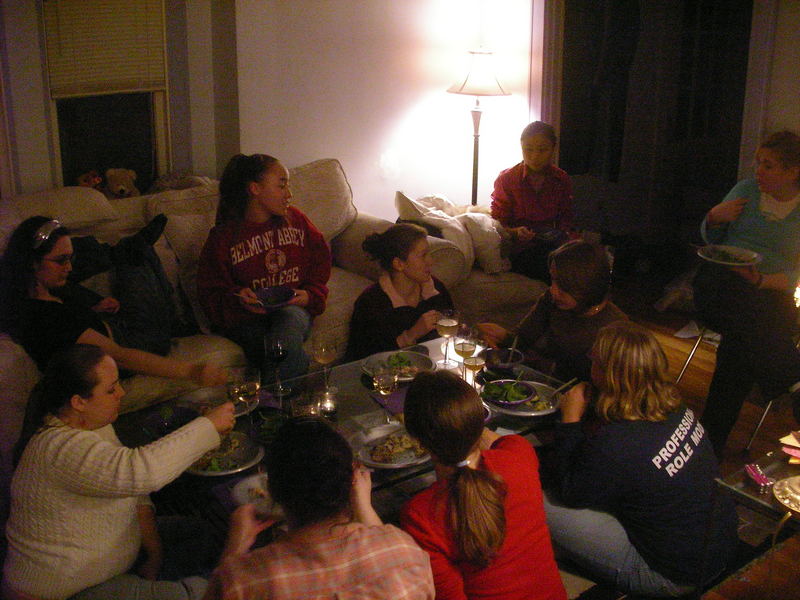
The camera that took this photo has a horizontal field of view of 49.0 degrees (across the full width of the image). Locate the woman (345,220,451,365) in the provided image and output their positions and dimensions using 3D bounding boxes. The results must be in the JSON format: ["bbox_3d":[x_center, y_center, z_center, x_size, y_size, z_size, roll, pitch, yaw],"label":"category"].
[{"bbox_3d":[0.031,0.148,3.414,0.460,0.850,0.560,-11,20,-30],"label":"woman"}]

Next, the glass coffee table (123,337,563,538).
[{"bbox_3d":[-0.094,0.558,2.797,1.302,0.430,0.778,-13,21,-35],"label":"glass coffee table"}]

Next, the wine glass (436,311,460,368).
[{"bbox_3d":[0.168,0.137,3.096,0.076,0.195,0.076,0,17,0],"label":"wine glass"}]

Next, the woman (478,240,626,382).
[{"bbox_3d":[0.561,0.205,3.266,0.490,0.820,0.660,15,23,41],"label":"woman"}]

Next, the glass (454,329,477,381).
[{"bbox_3d":[0.216,0.192,2.917,0.076,0.195,0.076,0,17,0],"label":"glass"}]

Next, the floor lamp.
[{"bbox_3d":[0.420,-0.651,4.948,0.350,1.470,0.350,0,17,0],"label":"floor lamp"}]

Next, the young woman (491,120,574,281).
[{"bbox_3d":[0.627,-0.473,4.229,0.470,0.770,0.580,0,17,3],"label":"young woman"}]

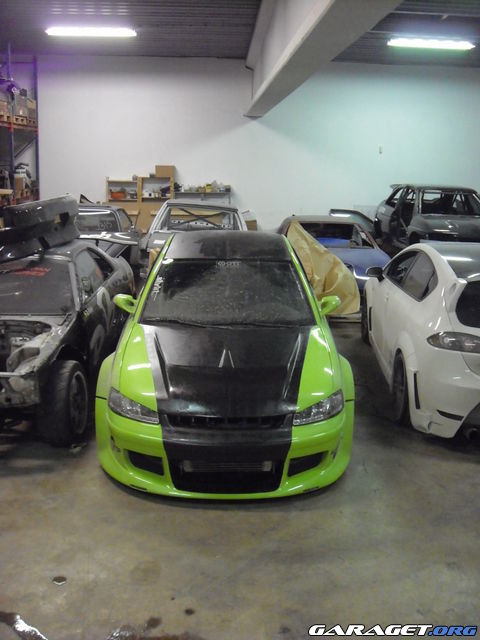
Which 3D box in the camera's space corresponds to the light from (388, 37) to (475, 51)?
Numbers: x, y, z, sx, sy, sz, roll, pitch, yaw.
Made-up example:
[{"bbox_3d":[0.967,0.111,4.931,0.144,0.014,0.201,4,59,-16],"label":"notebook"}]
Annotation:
[{"bbox_3d":[3.346,-4.827,11.954,1.550,0.110,0.160,1,14,-2],"label":"light"}]

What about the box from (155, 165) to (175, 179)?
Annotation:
[{"bbox_3d":[-1.709,-3.398,15.698,0.440,0.270,0.330,1,14,-2],"label":"box"}]

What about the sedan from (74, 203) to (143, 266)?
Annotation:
[{"bbox_3d":[-2.675,-1.261,11.759,1.700,1.340,4.200,1,14,-2],"label":"sedan"}]

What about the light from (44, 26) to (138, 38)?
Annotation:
[{"bbox_3d":[-2.551,-4.941,11.750,1.550,0.110,0.160,1,14,-2],"label":"light"}]

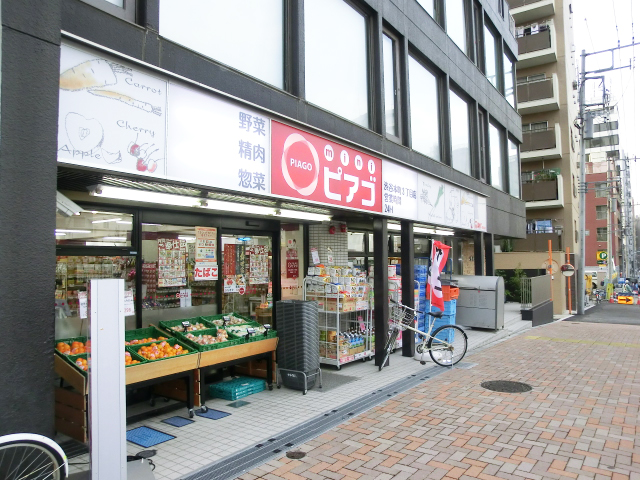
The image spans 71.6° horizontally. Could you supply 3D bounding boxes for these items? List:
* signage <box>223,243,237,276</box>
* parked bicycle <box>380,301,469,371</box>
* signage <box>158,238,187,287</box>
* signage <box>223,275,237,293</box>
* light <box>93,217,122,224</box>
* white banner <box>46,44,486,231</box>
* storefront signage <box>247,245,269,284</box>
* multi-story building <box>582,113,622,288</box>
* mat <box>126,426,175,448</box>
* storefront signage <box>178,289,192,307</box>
[{"bbox_3d":[-1.367,0.305,6.770,0.020,0.473,0.234,-4,-4,36],"label":"signage"},{"bbox_3d":[1.548,1.474,6.878,1.580,1.040,0.580,-1,-3,-12],"label":"parked bicycle"},{"bbox_3d":[-1.946,0.305,5.869,0.020,0.623,0.430,-4,-4,36],"label":"signage"},{"bbox_3d":[-1.363,0.670,6.746,0.020,0.265,0.233,-4,-4,36],"label":"signage"},{"bbox_3d":[-5.291,-0.459,11.026,1.200,0.070,0.100,-4,-4,36],"label":"light"},{"bbox_3d":[1.190,-0.820,7.445,0.150,0.898,10.488,-4,-4,36],"label":"white banner"},{"bbox_3d":[-0.943,0.384,6.871,0.020,0.590,0.410,-4,-4,37],"label":"storefront signage"},{"bbox_3d":[39.251,-5.299,65.981,9.000,24.000,14.000,-4,-4,37],"label":"multi-story building"},{"bbox_3d":[-1.686,1.895,4.307,0.550,0.020,0.310,-4,-4,37],"label":"mat"},{"bbox_3d":[-1.747,0.763,5.784,0.015,0.215,0.170,-4,-4,37],"label":"storefront signage"}]

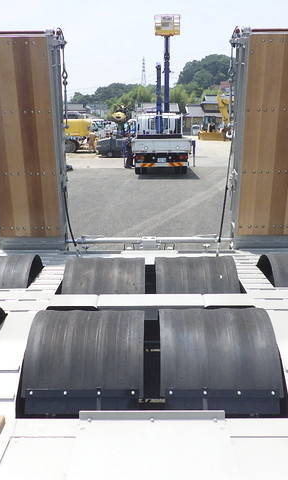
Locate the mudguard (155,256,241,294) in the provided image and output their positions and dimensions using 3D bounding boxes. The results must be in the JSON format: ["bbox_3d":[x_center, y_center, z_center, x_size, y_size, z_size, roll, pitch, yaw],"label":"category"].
[{"bbox_3d":[0.375,0.329,4.067,0.600,0.380,0.780,0,13,0],"label":"mudguard"}]

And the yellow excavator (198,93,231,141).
[{"bbox_3d":[7.182,-12.405,52.000,3.200,4.600,4.000,0,13,0],"label":"yellow excavator"}]

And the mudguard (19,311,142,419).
[{"bbox_3d":[-0.308,0.631,3.019,0.620,0.420,0.780,0,13,1],"label":"mudguard"}]

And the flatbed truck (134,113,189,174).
[{"bbox_3d":[0.720,-4.256,22.306,2.200,2.500,7.300,0,13,1],"label":"flatbed truck"}]

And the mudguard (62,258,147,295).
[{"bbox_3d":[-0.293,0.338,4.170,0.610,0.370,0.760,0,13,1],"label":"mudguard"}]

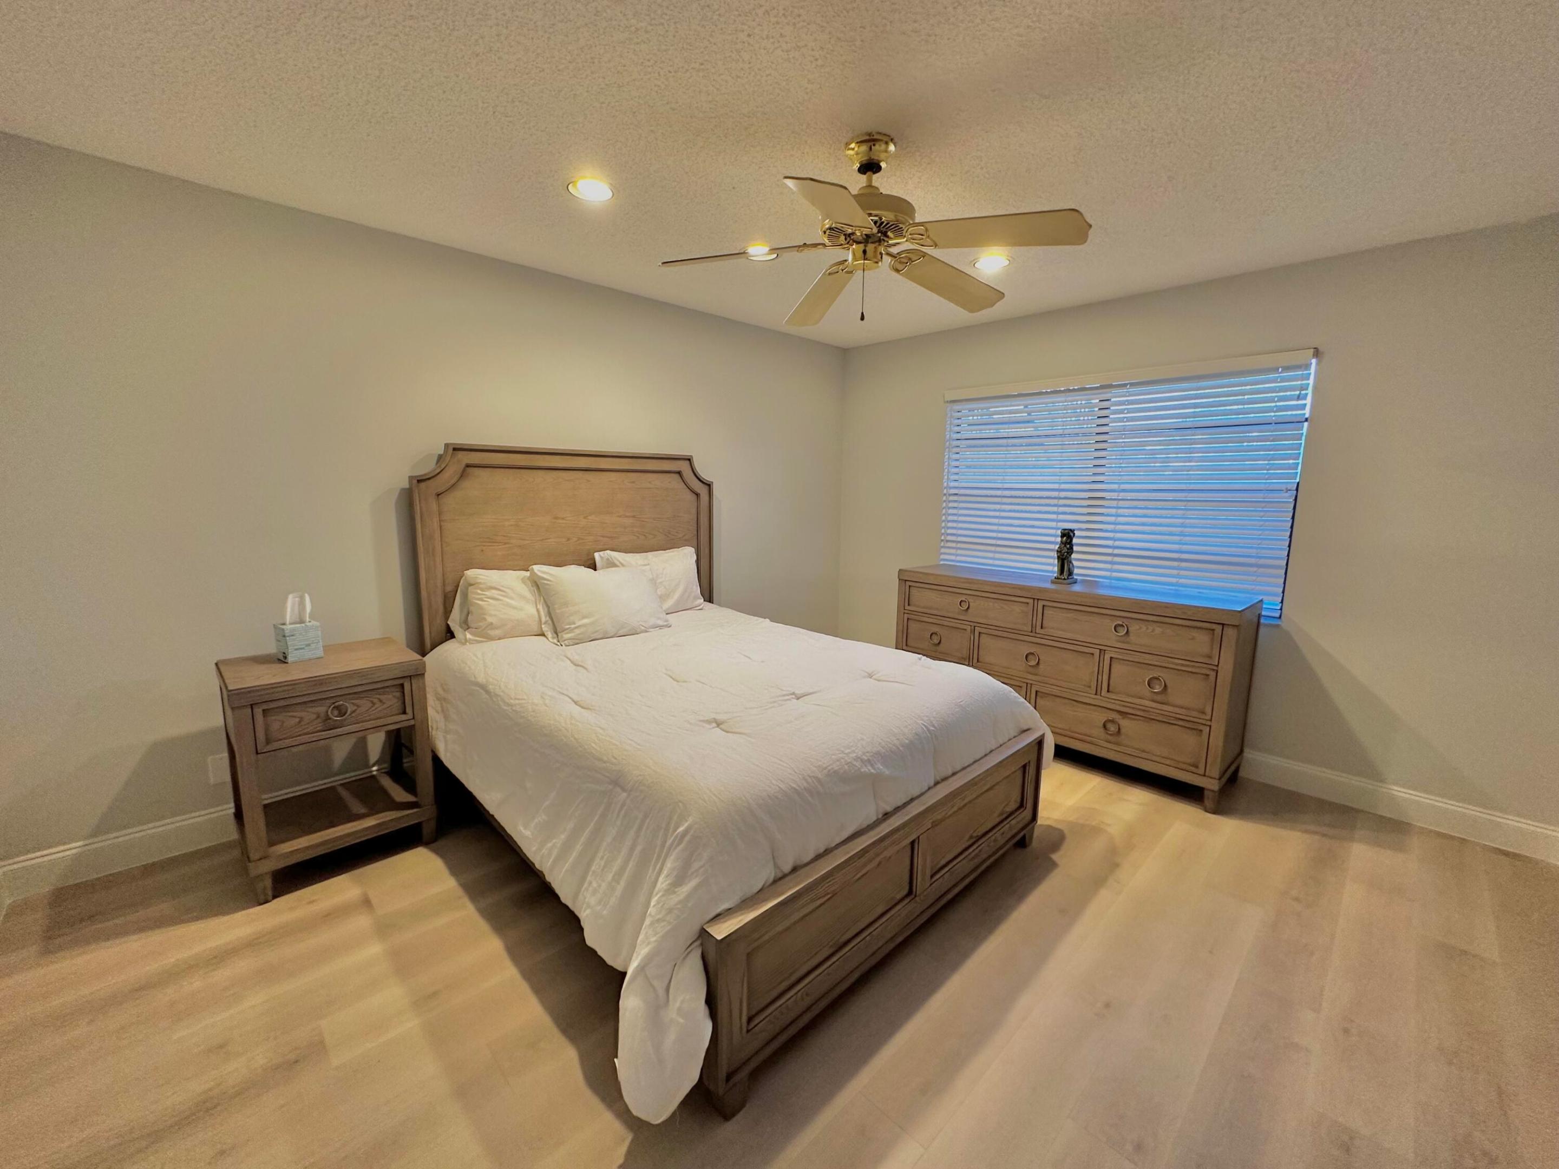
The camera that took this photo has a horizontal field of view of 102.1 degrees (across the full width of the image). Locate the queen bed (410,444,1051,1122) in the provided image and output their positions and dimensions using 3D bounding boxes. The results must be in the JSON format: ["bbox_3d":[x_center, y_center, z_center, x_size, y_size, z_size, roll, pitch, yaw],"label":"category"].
[{"bbox_3d":[-0.289,0.229,2.598,1.693,1.572,2.145,-8,12,-44],"label":"queen bed"}]

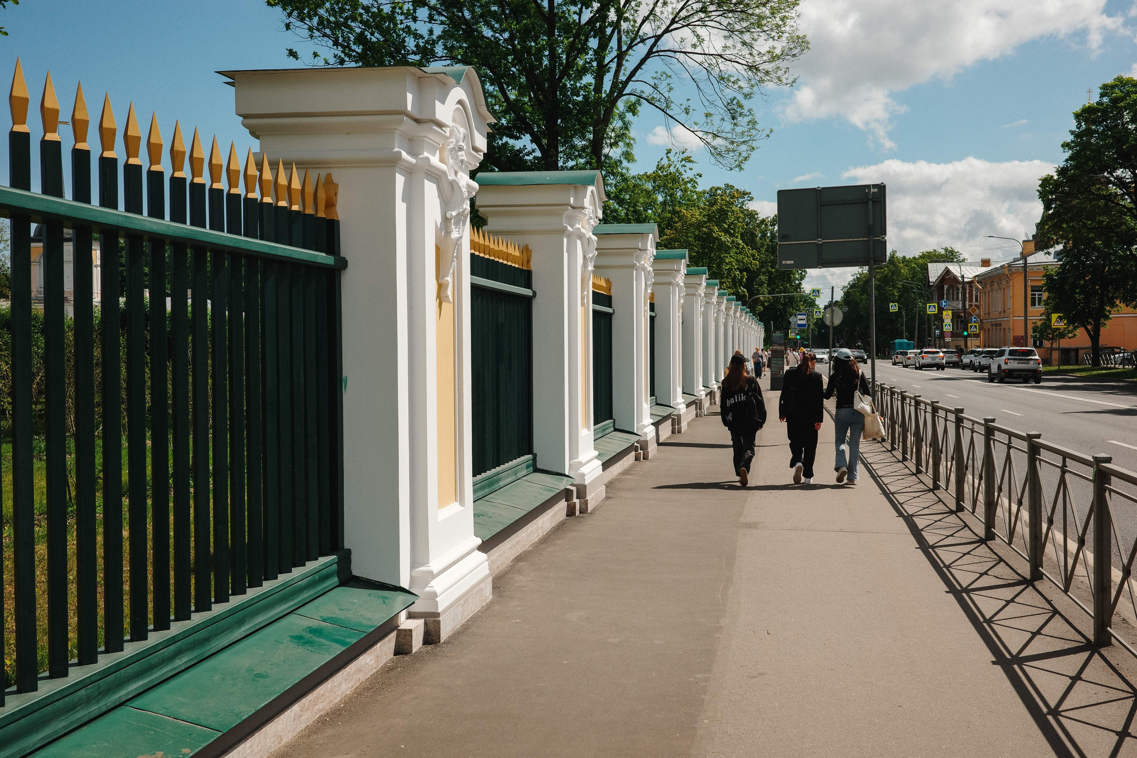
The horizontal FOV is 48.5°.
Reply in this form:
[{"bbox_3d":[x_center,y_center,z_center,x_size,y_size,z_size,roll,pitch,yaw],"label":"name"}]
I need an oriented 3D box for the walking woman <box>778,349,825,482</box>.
[{"bbox_3d":[2.938,0.490,15.950,0.555,1.687,0.500,0,1,10],"label":"walking woman"}]

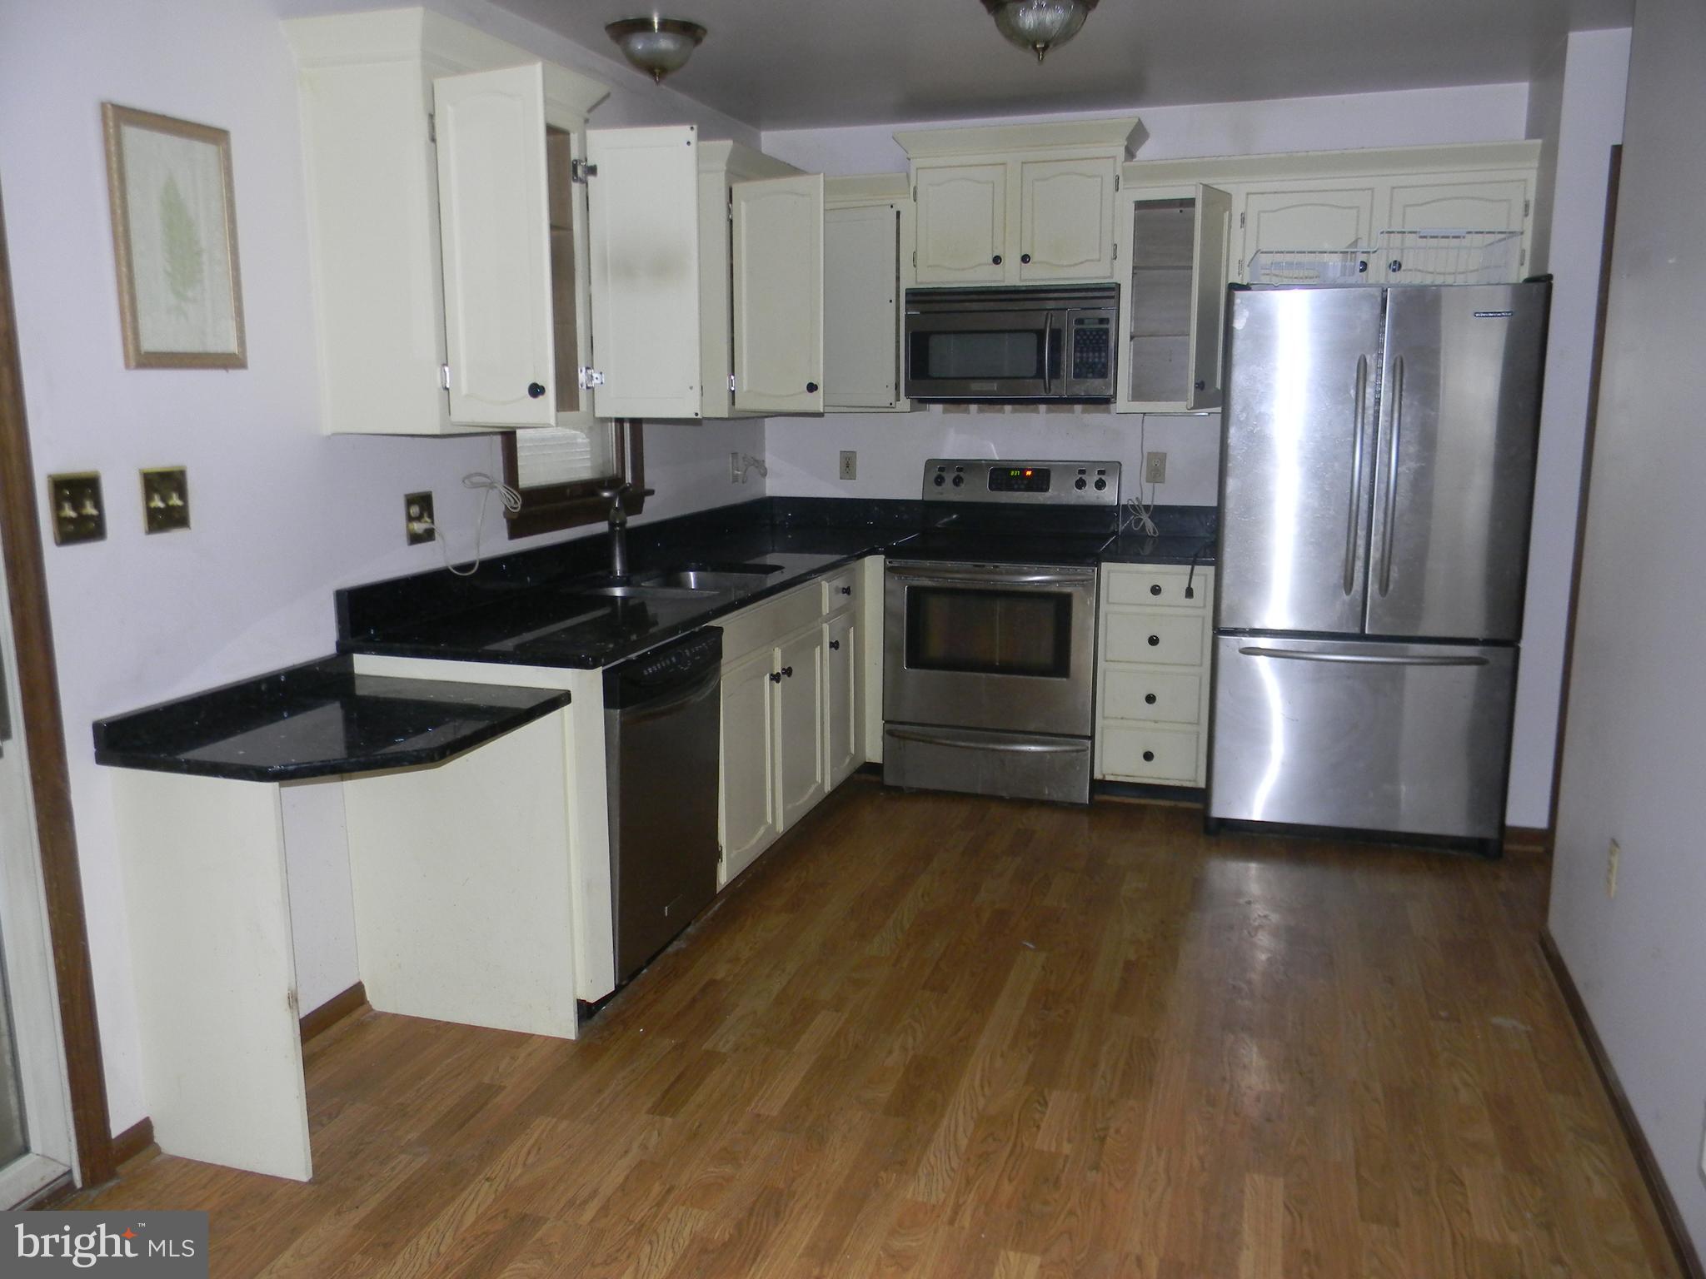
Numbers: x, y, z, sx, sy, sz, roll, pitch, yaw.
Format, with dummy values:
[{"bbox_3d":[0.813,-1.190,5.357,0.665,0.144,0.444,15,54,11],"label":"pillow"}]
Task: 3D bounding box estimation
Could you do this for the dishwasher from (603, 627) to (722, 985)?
[{"bbox_3d":[-0.715,0.400,3.545,0.600,0.820,0.600,3,11,17],"label":"dishwasher"}]

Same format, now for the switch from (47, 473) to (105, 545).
[{"bbox_3d":[-1.385,-0.236,2.486,0.018,0.127,0.112,3,11,17],"label":"switch"}]

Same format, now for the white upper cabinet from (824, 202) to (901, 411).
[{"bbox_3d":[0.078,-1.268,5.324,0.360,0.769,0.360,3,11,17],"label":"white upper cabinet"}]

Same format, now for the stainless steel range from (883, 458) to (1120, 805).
[{"bbox_3d":[0.572,-0.059,5.193,0.758,1.185,0.690,3,11,17],"label":"stainless steel range"}]

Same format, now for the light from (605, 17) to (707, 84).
[{"bbox_3d":[-0.553,-1.647,3.905,0.285,0.149,0.285,0,10,0],"label":"light"}]

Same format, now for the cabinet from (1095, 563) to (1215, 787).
[{"bbox_3d":[1.128,0.094,5.041,0.387,0.808,0.612,3,11,17],"label":"cabinet"}]

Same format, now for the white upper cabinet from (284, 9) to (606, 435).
[{"bbox_3d":[-0.915,-0.942,3.323,0.352,0.861,0.820,3,11,17],"label":"white upper cabinet"}]

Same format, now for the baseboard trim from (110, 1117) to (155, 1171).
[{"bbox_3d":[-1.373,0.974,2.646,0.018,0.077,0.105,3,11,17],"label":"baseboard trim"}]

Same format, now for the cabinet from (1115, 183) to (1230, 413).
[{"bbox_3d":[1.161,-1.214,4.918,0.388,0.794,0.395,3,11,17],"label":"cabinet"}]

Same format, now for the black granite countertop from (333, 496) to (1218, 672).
[{"bbox_3d":[0.119,-0.232,4.169,1.855,0.144,2.761,3,11,17],"label":"black granite countertop"}]

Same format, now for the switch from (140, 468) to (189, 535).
[{"bbox_3d":[-1.324,-0.270,2.678,0.018,0.125,0.115,3,11,17],"label":"switch"}]

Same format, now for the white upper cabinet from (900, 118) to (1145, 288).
[{"bbox_3d":[0.616,-1.555,5.040,0.866,0.544,0.374,3,11,17],"label":"white upper cabinet"}]

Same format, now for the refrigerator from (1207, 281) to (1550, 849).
[{"bbox_3d":[1.721,-0.265,4.659,0.894,1.775,0.875,3,11,17],"label":"refrigerator"}]

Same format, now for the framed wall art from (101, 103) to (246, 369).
[{"bbox_3d":[-1.290,-0.751,2.630,0.022,0.462,0.312,3,11,17],"label":"framed wall art"}]

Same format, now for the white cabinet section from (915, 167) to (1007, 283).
[{"bbox_3d":[0.424,-1.507,5.056,0.333,0.409,0.285,3,11,17],"label":"white cabinet section"}]

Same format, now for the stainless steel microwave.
[{"bbox_3d":[0.616,-1.096,5.158,0.760,0.409,0.410,3,11,17],"label":"stainless steel microwave"}]

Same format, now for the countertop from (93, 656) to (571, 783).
[{"bbox_3d":[-1.012,0.148,2.793,0.588,0.082,0.708,3,11,17],"label":"countertop"}]

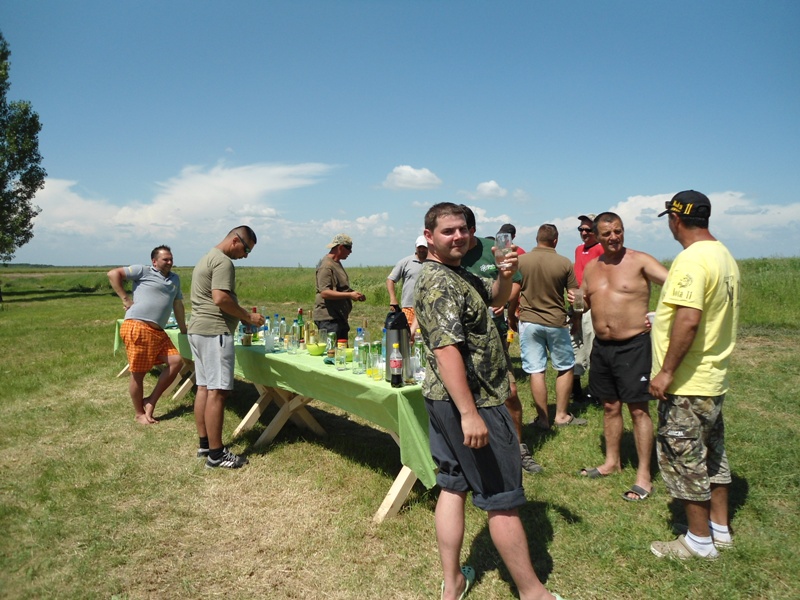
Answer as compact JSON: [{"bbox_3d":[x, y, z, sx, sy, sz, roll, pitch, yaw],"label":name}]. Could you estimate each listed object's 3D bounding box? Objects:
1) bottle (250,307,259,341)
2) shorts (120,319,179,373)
[{"bbox_3d":[-1.248,0.196,5.144,0.075,0.295,0.075,0,3,0],"label":"bottle"},{"bbox_3d":[-2.299,0.416,5.493,0.380,0.460,0.400,2,4,32],"label":"shorts"}]

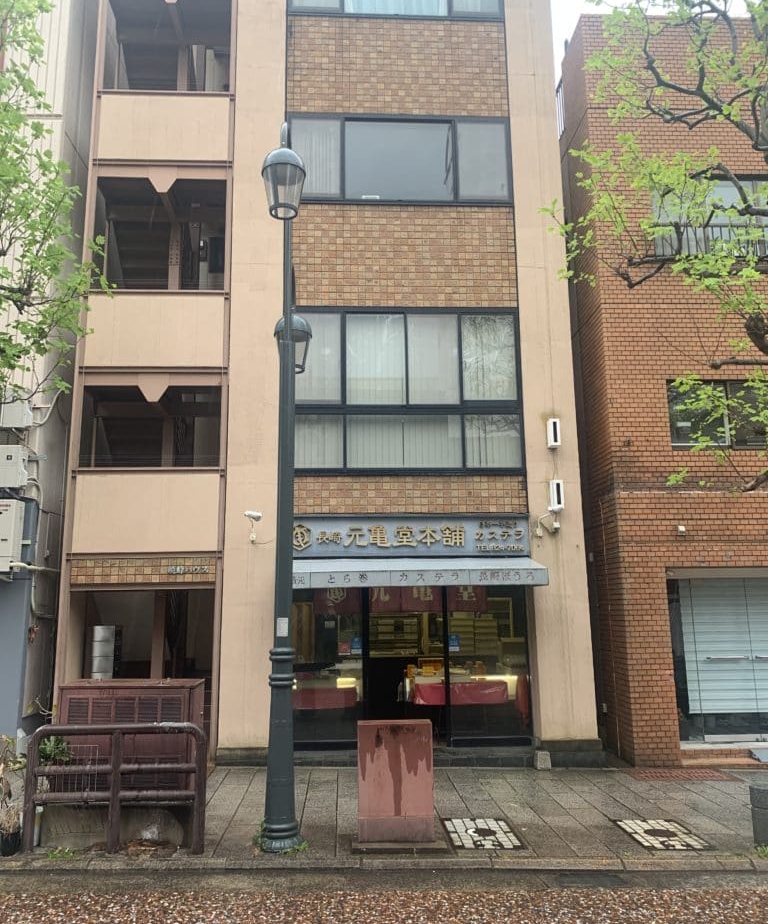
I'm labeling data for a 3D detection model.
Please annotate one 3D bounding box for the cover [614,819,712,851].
[{"bbox_3d":[2.494,3.334,6.848,0.580,0.040,0.900,2,-10,-3],"label":"cover"}]

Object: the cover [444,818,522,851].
[{"bbox_3d":[0.854,3.284,6.755,0.580,0.040,0.900,2,-10,-3],"label":"cover"}]

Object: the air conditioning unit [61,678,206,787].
[{"bbox_3d":[-2.225,2.447,6.834,1.130,0.920,0.640,0,-11,-3],"label":"air conditioning unit"}]

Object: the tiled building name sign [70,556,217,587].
[{"bbox_3d":[-2.960,1.351,9.515,1.759,0.320,0.100,0,-11,-3],"label":"tiled building name sign"}]

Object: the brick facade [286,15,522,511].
[{"bbox_3d":[0.252,-2.906,10.737,3.175,7.366,0.200,0,-11,-3],"label":"brick facade"}]

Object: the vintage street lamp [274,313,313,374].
[{"bbox_3d":[-0.946,-1.245,8.032,0.390,0.610,0.390,0,-11,-3],"label":"vintage street lamp"}]

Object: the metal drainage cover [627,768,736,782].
[{"bbox_3d":[3.604,3.810,9.310,1.200,0.050,0.680,2,-10,-3],"label":"metal drainage cover"}]

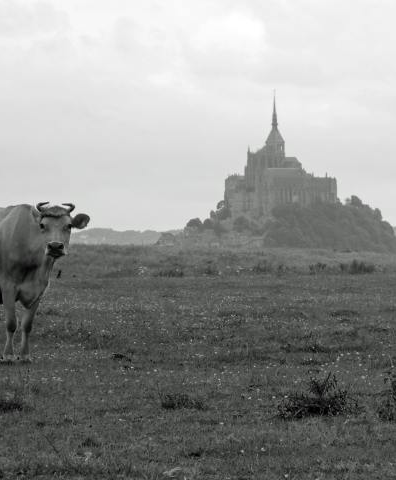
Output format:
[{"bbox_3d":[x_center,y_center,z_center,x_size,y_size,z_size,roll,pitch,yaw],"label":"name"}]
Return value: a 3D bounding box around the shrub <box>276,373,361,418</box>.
[{"bbox_3d":[0.675,0.879,20.900,0.460,0.260,0.400,0,0,0],"label":"shrub"}]

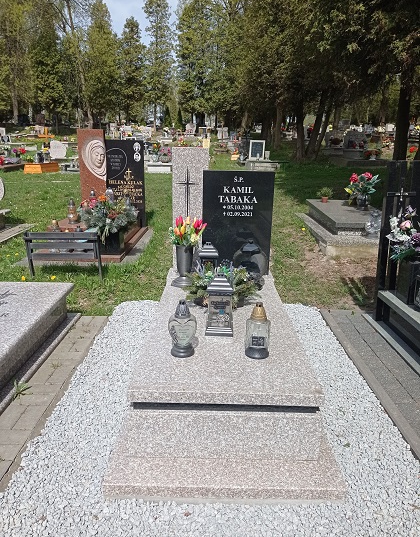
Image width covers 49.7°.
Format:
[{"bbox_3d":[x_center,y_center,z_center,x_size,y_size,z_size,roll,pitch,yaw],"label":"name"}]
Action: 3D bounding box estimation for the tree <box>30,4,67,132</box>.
[{"bbox_3d":[-12.161,-15.299,35.226,2.900,9.300,2.900,1,16,0],"label":"tree"}]

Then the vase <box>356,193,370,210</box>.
[{"bbox_3d":[2.387,-1.047,7.070,0.175,0.245,0.175,1,16,0],"label":"vase"}]

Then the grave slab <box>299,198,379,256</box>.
[{"bbox_3d":[2.098,-0.640,6.756,1.180,0.430,2.300,2,16,1],"label":"grave slab"}]

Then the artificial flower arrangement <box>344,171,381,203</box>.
[{"bbox_3d":[2.556,-1.341,7.600,0.560,0.570,0.430,1,16,0],"label":"artificial flower arrangement"}]

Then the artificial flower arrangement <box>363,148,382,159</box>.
[{"bbox_3d":[6.091,-4.281,17.000,0.680,0.420,0.550,1,16,0],"label":"artificial flower arrangement"}]

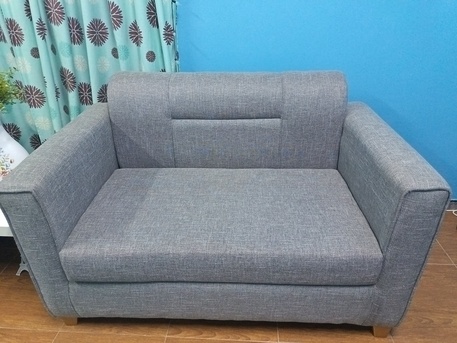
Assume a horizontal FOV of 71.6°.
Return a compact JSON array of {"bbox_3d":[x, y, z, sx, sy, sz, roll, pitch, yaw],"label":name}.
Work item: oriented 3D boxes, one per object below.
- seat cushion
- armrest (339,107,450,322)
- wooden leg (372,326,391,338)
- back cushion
[{"bbox_3d":[-0.018,0.182,1.241,0.992,0.154,0.544,0,30,3],"label":"seat cushion"},{"bbox_3d":[0.543,0.116,1.277,0.116,0.573,0.730,0,30,3],"label":"armrest"},{"bbox_3d":[0.563,0.565,1.176,0.058,0.066,0.058,0,30,3],"label":"wooden leg"},{"bbox_3d":[-0.006,-0.227,1.425,0.975,0.407,0.166,0,25,3],"label":"back cushion"}]

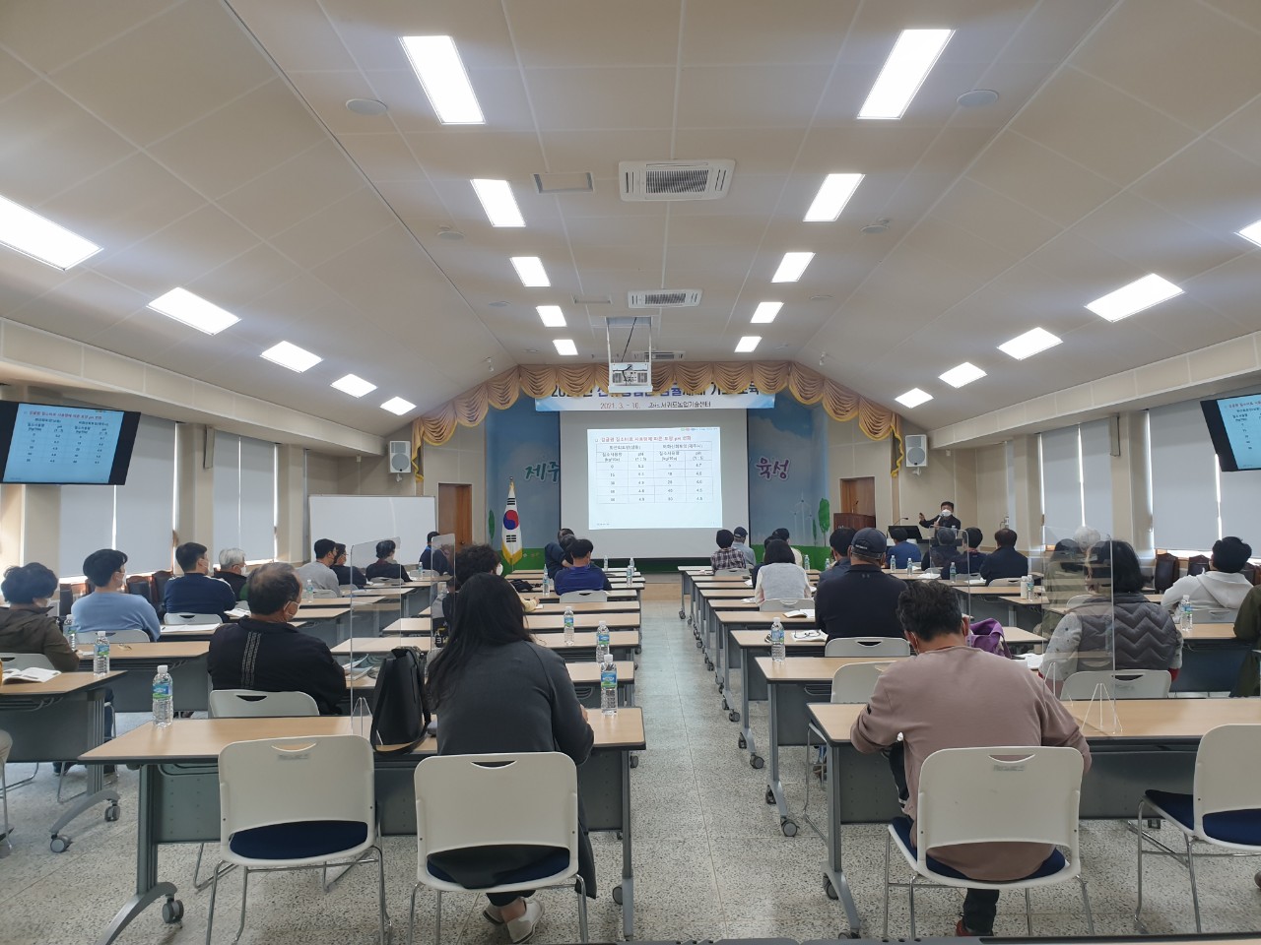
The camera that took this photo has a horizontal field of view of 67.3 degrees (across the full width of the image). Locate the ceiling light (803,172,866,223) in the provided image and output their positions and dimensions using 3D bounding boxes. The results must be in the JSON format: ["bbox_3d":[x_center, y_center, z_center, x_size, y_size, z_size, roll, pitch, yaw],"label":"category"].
[{"bbox_3d":[1.850,-2.524,8.681,0.320,0.060,1.270,-1,-3,1],"label":"ceiling light"}]

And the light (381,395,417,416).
[{"bbox_3d":[-3.891,-1.107,15.883,0.320,0.080,1.285,-28,-3,-1],"label":"light"}]

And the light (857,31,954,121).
[{"bbox_3d":[1.745,-2.543,6.089,0.305,0.060,1.200,-1,-3,1],"label":"light"}]

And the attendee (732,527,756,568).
[{"bbox_3d":[1.659,1.501,14.190,0.480,1.369,0.750,-1,-3,3],"label":"attendee"}]

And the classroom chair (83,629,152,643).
[{"bbox_3d":[-3.318,1.422,6.309,0.530,0.790,0.540,-1,-3,9],"label":"classroom chair"}]

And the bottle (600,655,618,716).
[{"bbox_3d":[-0.083,0.795,3.561,0.065,0.216,0.065,-1,-3,1],"label":"bottle"}]

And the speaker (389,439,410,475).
[{"bbox_3d":[-4.004,-0.266,16.506,0.360,0.550,0.340,-1,-3,-6],"label":"speaker"}]

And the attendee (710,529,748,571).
[{"bbox_3d":[1.258,1.381,12.180,0.500,1.280,0.720,-1,-3,1],"label":"attendee"}]

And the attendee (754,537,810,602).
[{"bbox_3d":[1.276,1.213,8.052,0.480,1.291,0.750,-1,-3,3],"label":"attendee"}]

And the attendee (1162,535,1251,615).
[{"bbox_3d":[3.852,1.080,6.469,0.620,1.270,0.760,-1,-3,-5],"label":"attendee"}]

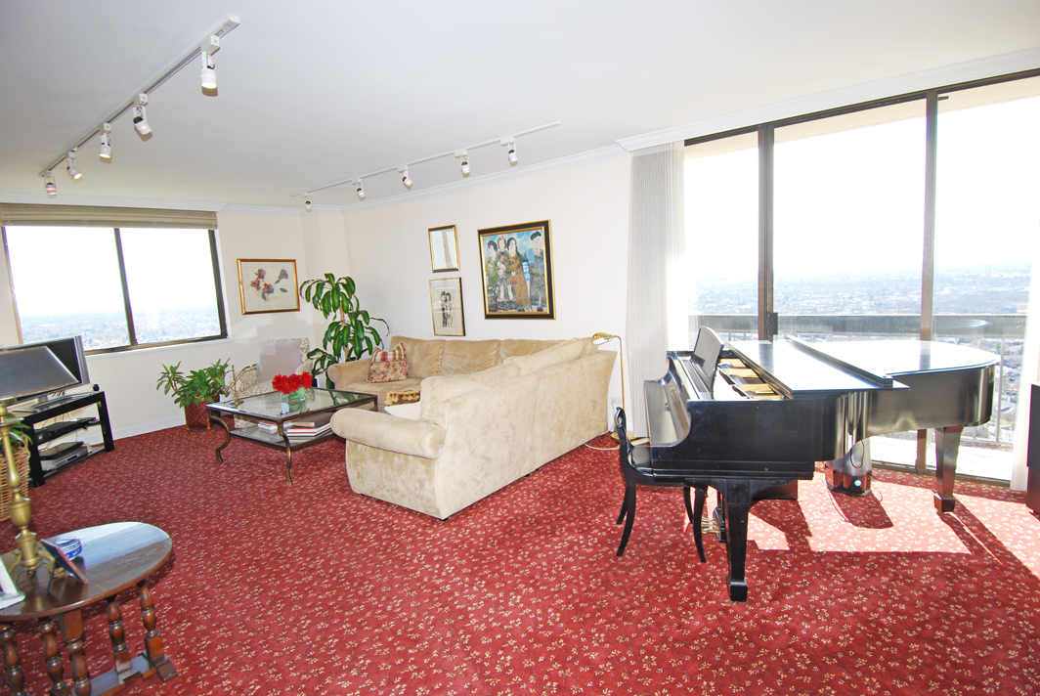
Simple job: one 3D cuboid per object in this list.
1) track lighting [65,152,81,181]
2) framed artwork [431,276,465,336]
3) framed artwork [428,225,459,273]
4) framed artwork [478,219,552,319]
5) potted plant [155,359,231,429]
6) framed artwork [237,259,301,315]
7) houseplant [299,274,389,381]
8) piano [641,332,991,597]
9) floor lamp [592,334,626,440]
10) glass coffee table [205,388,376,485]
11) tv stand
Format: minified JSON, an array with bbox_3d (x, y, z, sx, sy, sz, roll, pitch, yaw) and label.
[{"bbox_3d":[-3.309,-1.354,3.856,0.115,0.210,0.080,-6,8,-20],"label":"track lighting"},{"bbox_3d":[-0.829,-0.472,6.037,0.518,0.661,0.035,2,9,38],"label":"framed artwork"},{"bbox_3d":[-0.845,-1.123,5.933,0.448,0.510,0.040,2,9,38],"label":"framed artwork"},{"bbox_3d":[-0.041,-0.775,5.356,0.919,0.954,0.050,2,9,38],"label":"framed artwork"},{"bbox_3d":[-3.669,0.522,5.857,0.580,0.770,0.720,2,9,38],"label":"potted plant"},{"bbox_3d":[-3.276,-0.811,6.815,0.035,0.700,0.759,2,9,38],"label":"framed artwork"},{"bbox_3d":[-2.269,-0.101,6.613,0.920,1.650,0.950,2,9,38],"label":"houseplant"},{"bbox_3d":[1.547,0.444,2.754,1.715,1.120,1.490,-2,8,13],"label":"piano"},{"bbox_3d":[0.813,0.337,4.662,0.445,0.930,0.230,1,8,28],"label":"floor lamp"},{"bbox_3d":[-2.017,0.712,4.626,1.350,0.520,0.830,2,9,38],"label":"glass coffee table"},{"bbox_3d":[-4.238,0.800,4.661,0.450,0.590,0.957,-4,7,-5],"label":"tv stand"}]

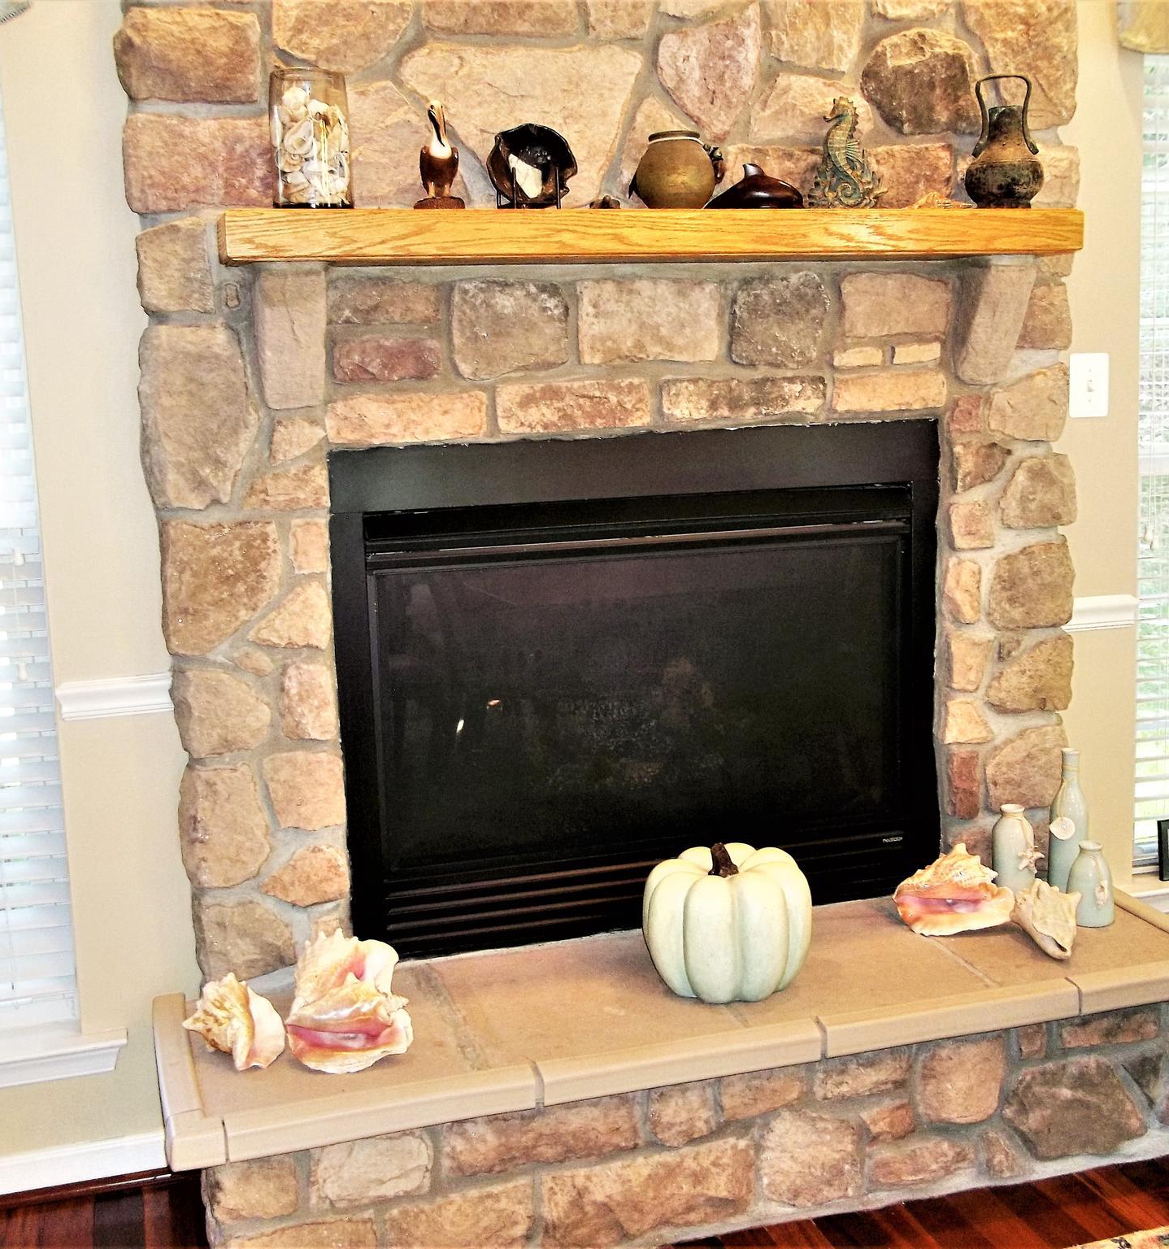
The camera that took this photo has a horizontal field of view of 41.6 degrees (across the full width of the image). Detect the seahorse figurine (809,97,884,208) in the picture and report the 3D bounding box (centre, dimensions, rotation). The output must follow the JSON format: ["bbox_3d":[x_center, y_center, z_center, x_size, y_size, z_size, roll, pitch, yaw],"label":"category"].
[{"bbox_3d":[0.441,-0.792,2.608,0.118,0.193,0.060,-5,8,-16],"label":"seahorse figurine"}]

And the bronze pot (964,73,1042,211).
[{"bbox_3d":[0.733,-0.830,2.689,0.133,0.236,0.132,-4,8,-17],"label":"bronze pot"}]

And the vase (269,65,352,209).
[{"bbox_3d":[-0.420,-0.737,2.353,0.121,0.218,0.121,-5,8,-16],"label":"vase"}]

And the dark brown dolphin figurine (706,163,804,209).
[{"bbox_3d":[0.283,-0.725,2.555,0.148,0.087,0.070,-5,8,-16],"label":"dark brown dolphin figurine"}]

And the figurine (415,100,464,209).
[{"bbox_3d":[-0.226,-0.730,2.405,0.073,0.176,0.060,-4,8,-10],"label":"figurine"}]

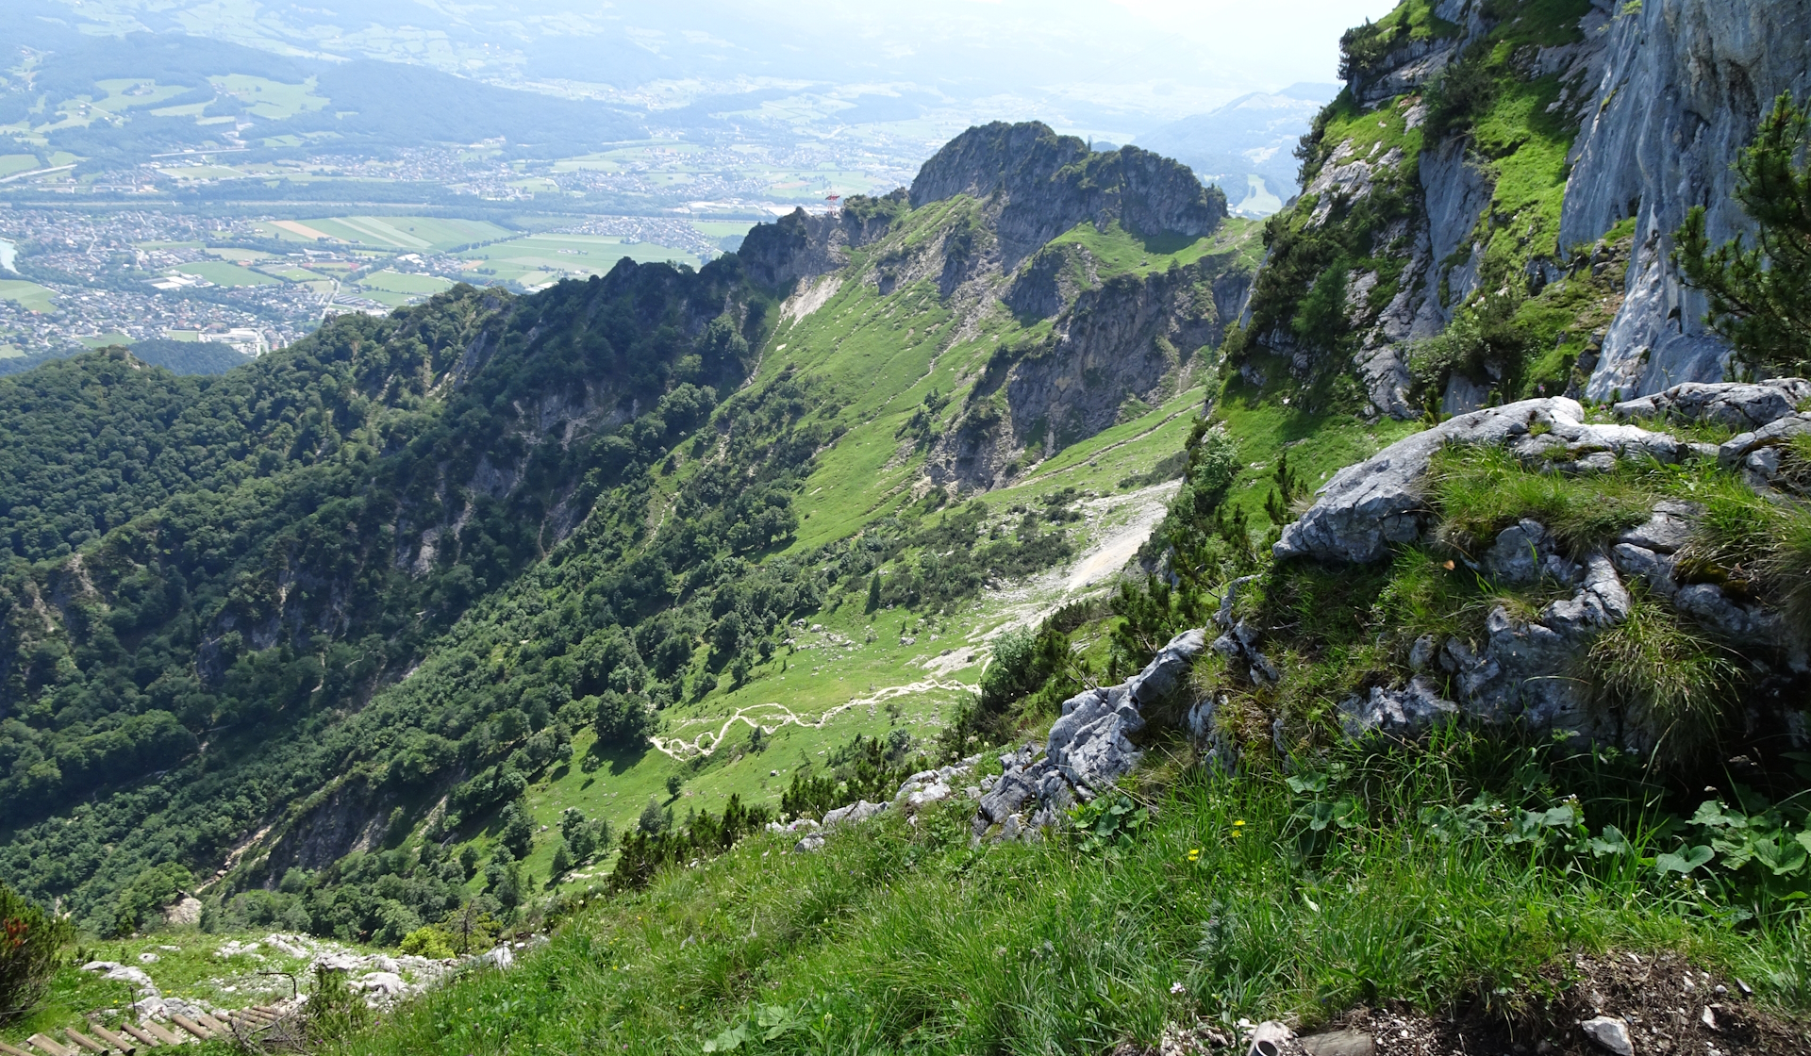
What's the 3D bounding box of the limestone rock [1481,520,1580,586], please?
[{"bbox_3d":[2.214,0.093,4.450,0.320,0.200,0.220,6,26,13],"label":"limestone rock"}]

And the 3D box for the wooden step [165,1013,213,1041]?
[{"bbox_3d":[-11.152,7.850,19.662,0.920,0.110,0.115,14,29,26],"label":"wooden step"}]

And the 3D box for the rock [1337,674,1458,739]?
[{"bbox_3d":[1.608,0.589,4.100,0.360,0.170,0.200,4,26,8],"label":"rock"}]

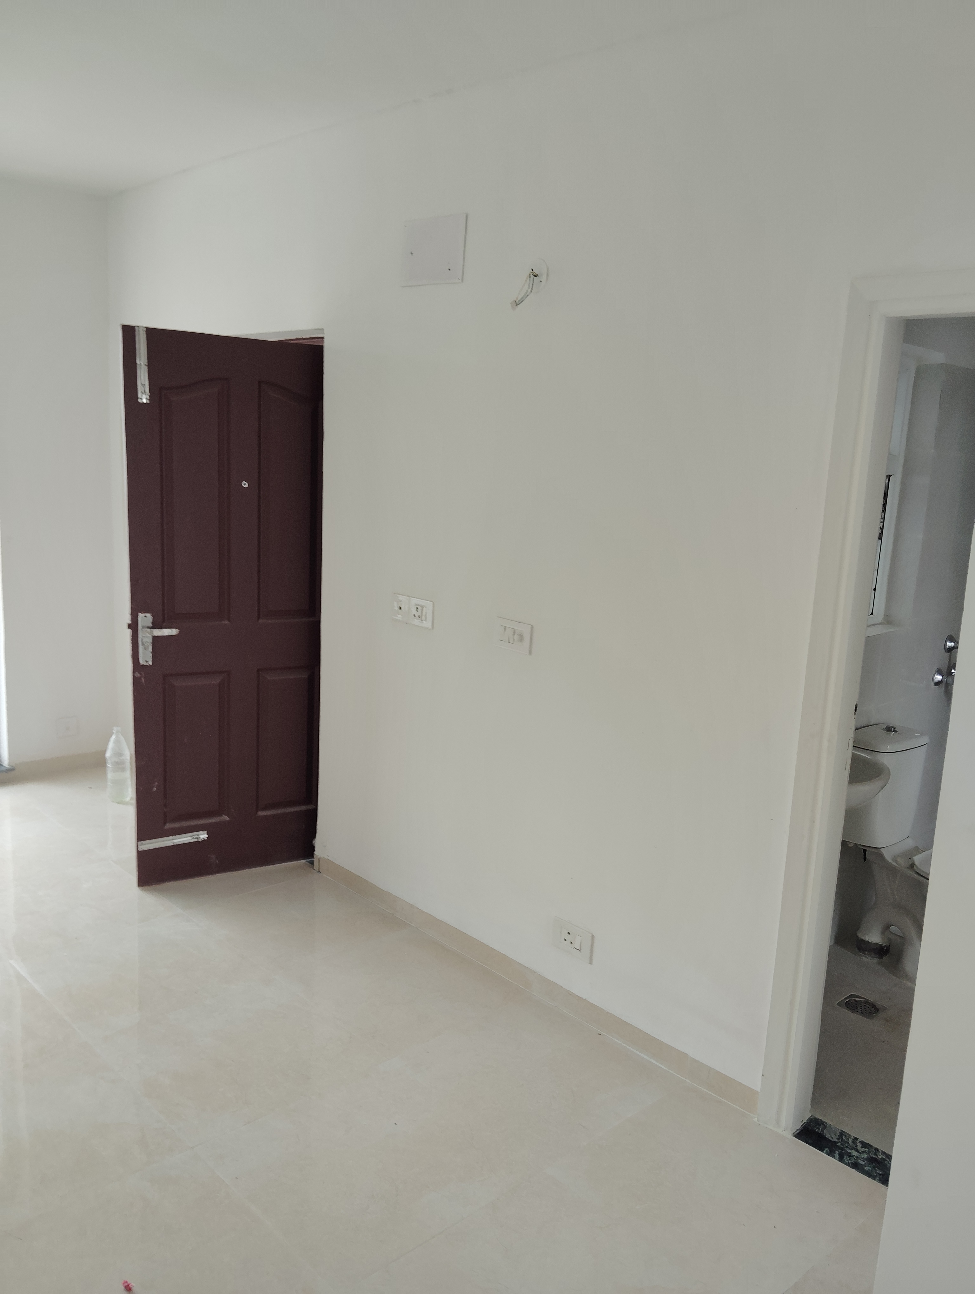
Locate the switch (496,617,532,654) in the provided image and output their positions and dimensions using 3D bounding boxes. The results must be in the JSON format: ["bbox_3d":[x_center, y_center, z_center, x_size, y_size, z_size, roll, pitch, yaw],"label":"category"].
[{"bbox_3d":[0.081,-0.034,3.255,0.013,0.091,0.145,-9,16,-43],"label":"switch"}]

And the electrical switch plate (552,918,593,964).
[{"bbox_3d":[0.261,0.903,3.216,0.013,0.093,0.148,-9,16,-43],"label":"electrical switch plate"}]

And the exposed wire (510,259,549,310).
[{"bbox_3d":[0.111,-1.042,3.018,0.072,0.151,0.105,-9,16,-43],"label":"exposed wire"}]

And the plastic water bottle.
[{"bbox_3d":[-1.703,0.544,4.843,0.107,0.351,0.107,-9,16,-43],"label":"plastic water bottle"}]

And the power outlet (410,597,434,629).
[{"bbox_3d":[-0.229,-0.117,3.565,0.013,0.091,0.113,-9,16,-43],"label":"power outlet"}]

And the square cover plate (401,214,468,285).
[{"bbox_3d":[-0.172,-1.252,3.327,0.010,0.200,0.287,-9,16,-43],"label":"square cover plate"}]

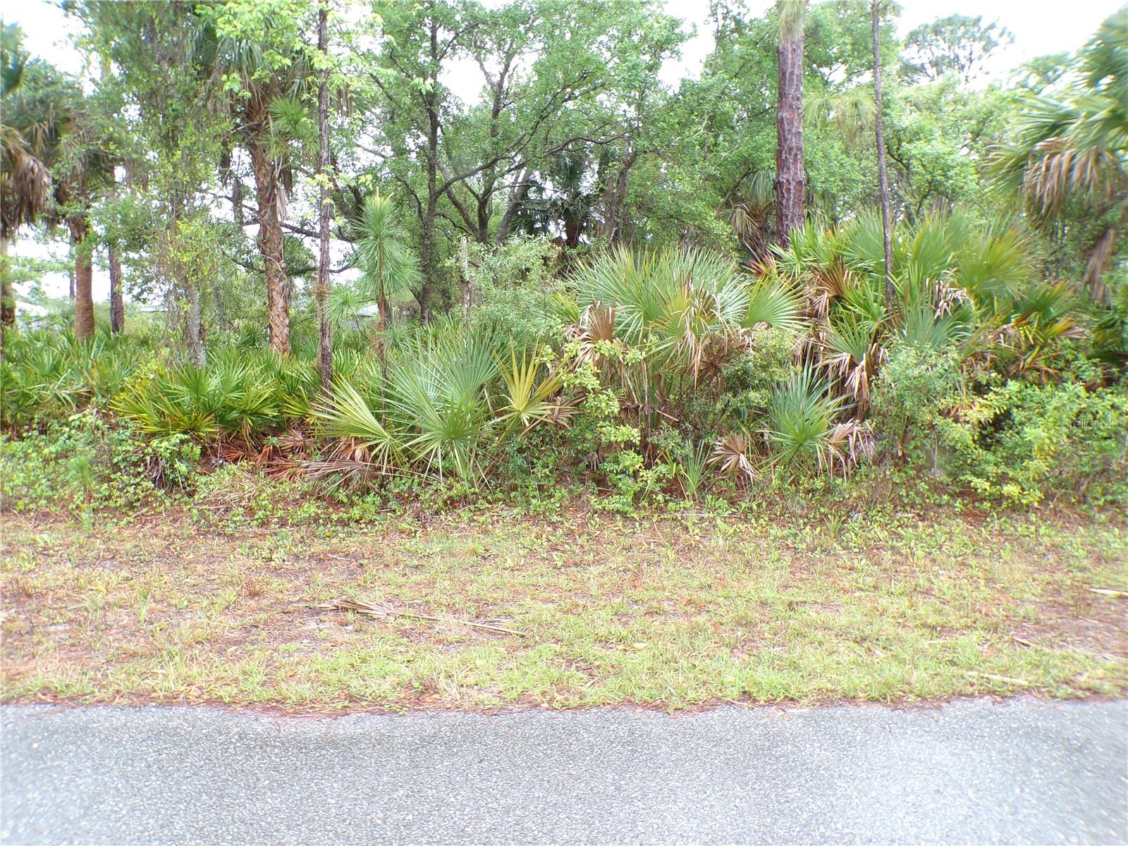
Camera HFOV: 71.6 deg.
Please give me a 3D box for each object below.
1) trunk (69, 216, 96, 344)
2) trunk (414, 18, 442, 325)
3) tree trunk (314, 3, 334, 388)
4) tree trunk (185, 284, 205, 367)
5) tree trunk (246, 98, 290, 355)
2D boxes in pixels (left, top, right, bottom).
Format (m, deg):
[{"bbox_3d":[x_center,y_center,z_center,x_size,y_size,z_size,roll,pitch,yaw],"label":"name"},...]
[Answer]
[{"bbox_3d":[-9.226,-2.401,15.019,0.380,3.070,0.360,2,7,0],"label":"trunk"},{"bbox_3d":[-2.922,-4.880,16.831,0.500,7.130,0.420,1,7,0],"label":"trunk"},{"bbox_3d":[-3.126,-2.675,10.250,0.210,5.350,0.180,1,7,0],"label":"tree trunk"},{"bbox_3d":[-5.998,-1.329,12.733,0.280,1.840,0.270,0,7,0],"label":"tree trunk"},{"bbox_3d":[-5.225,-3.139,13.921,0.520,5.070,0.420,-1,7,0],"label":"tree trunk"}]

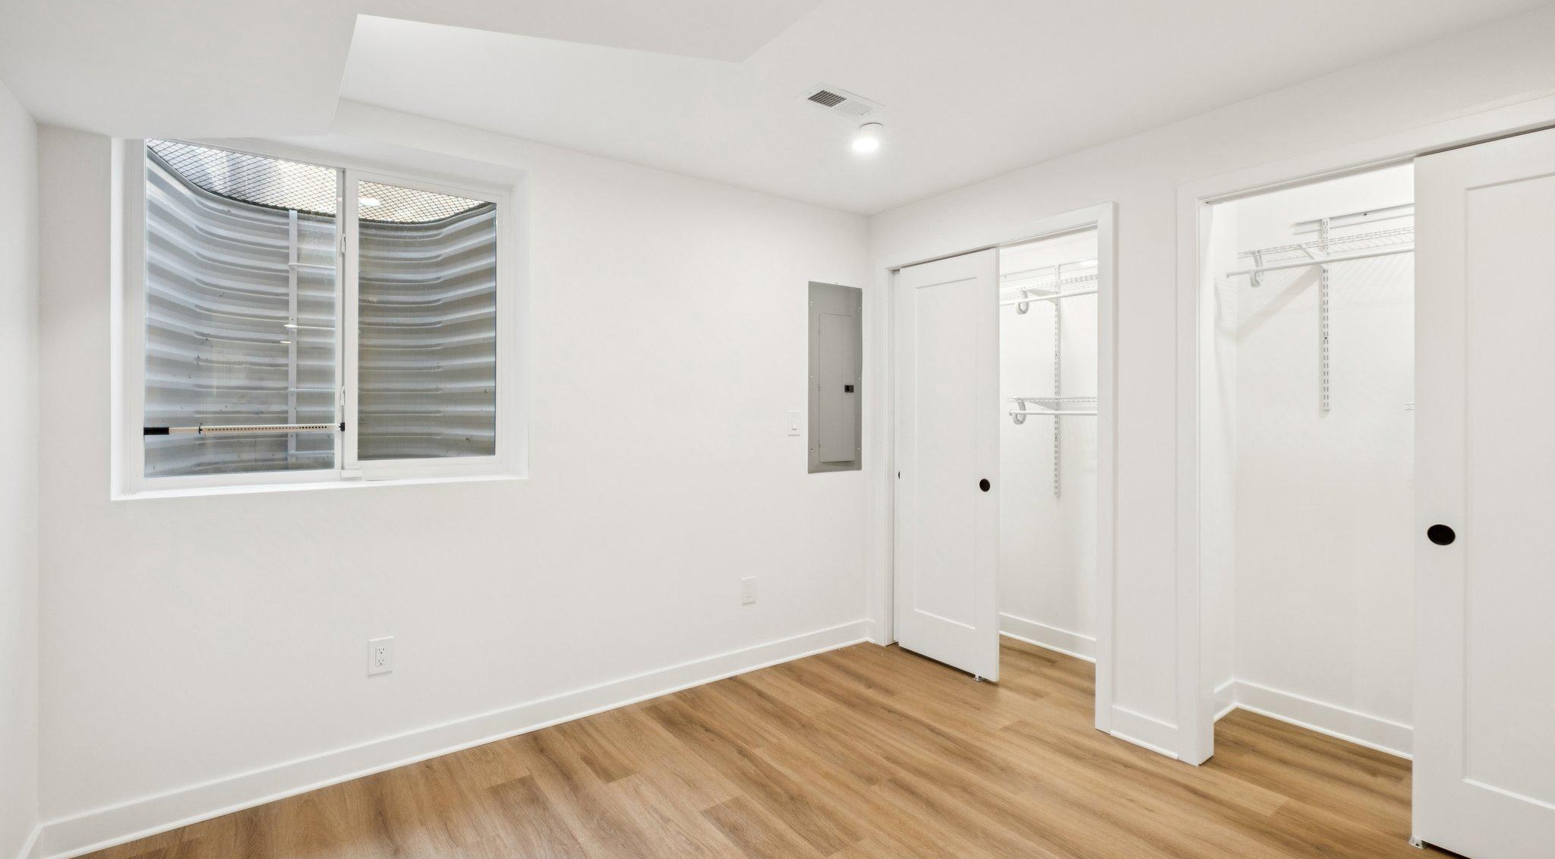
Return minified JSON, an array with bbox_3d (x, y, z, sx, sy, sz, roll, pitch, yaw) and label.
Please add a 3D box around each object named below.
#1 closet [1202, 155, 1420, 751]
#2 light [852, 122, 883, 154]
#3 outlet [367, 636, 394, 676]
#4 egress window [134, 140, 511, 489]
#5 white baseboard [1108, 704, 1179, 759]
[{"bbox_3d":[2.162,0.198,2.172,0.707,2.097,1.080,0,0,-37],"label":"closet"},{"bbox_3d":[0.385,-1.234,2.789,0.120,0.030,0.120,0,0,-37],"label":"light"},{"bbox_3d":[-1.431,0.817,2.337,0.076,0.122,0.008,0,0,-37],"label":"outlet"},{"bbox_3d":[-1.611,-0.419,2.433,1.160,1.200,0.100,0,0,-37],"label":"egress window"},{"bbox_3d":[1.443,1.189,2.556,0.018,0.116,0.250,0,0,-37],"label":"white baseboard"}]

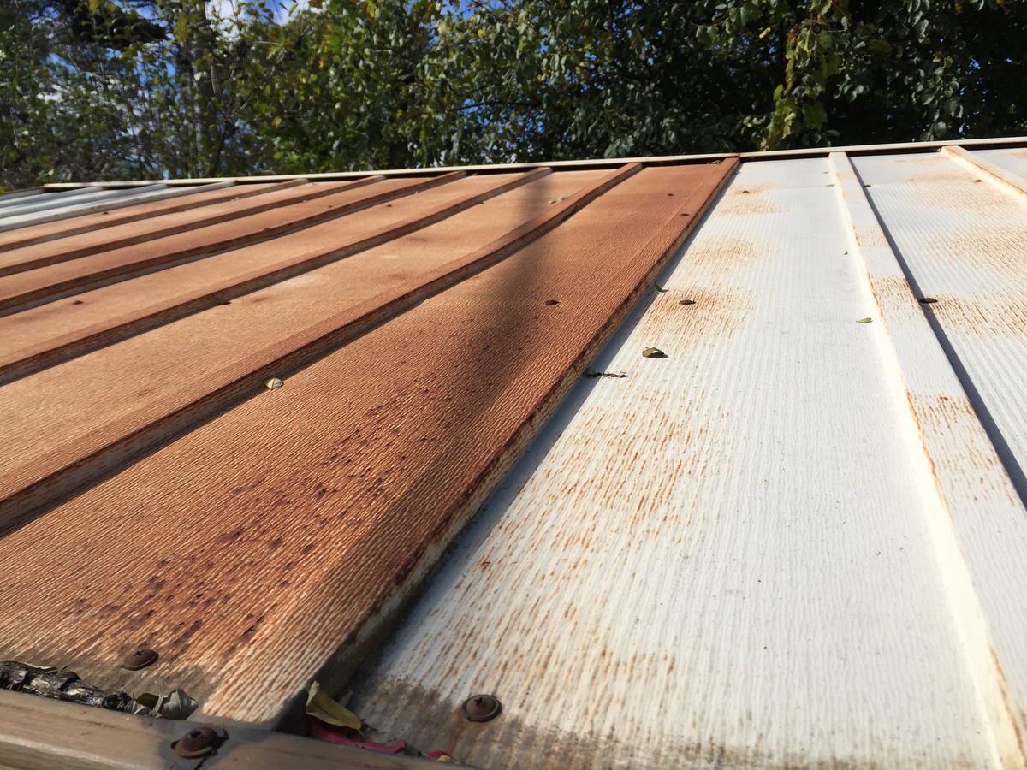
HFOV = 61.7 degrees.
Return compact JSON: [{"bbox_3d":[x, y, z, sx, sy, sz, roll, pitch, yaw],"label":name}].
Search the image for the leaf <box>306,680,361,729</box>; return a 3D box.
[{"bbox_3d":[-0.049,0.087,0.233,0.015,0.009,0.009,2,19,18],"label":"leaf"}]

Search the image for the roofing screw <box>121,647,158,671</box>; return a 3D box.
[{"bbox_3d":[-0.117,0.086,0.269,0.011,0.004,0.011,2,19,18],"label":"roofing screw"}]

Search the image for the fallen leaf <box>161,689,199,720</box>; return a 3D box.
[{"bbox_3d":[-0.093,0.089,0.240,0.010,0.007,0.007,2,19,18],"label":"fallen leaf"}]

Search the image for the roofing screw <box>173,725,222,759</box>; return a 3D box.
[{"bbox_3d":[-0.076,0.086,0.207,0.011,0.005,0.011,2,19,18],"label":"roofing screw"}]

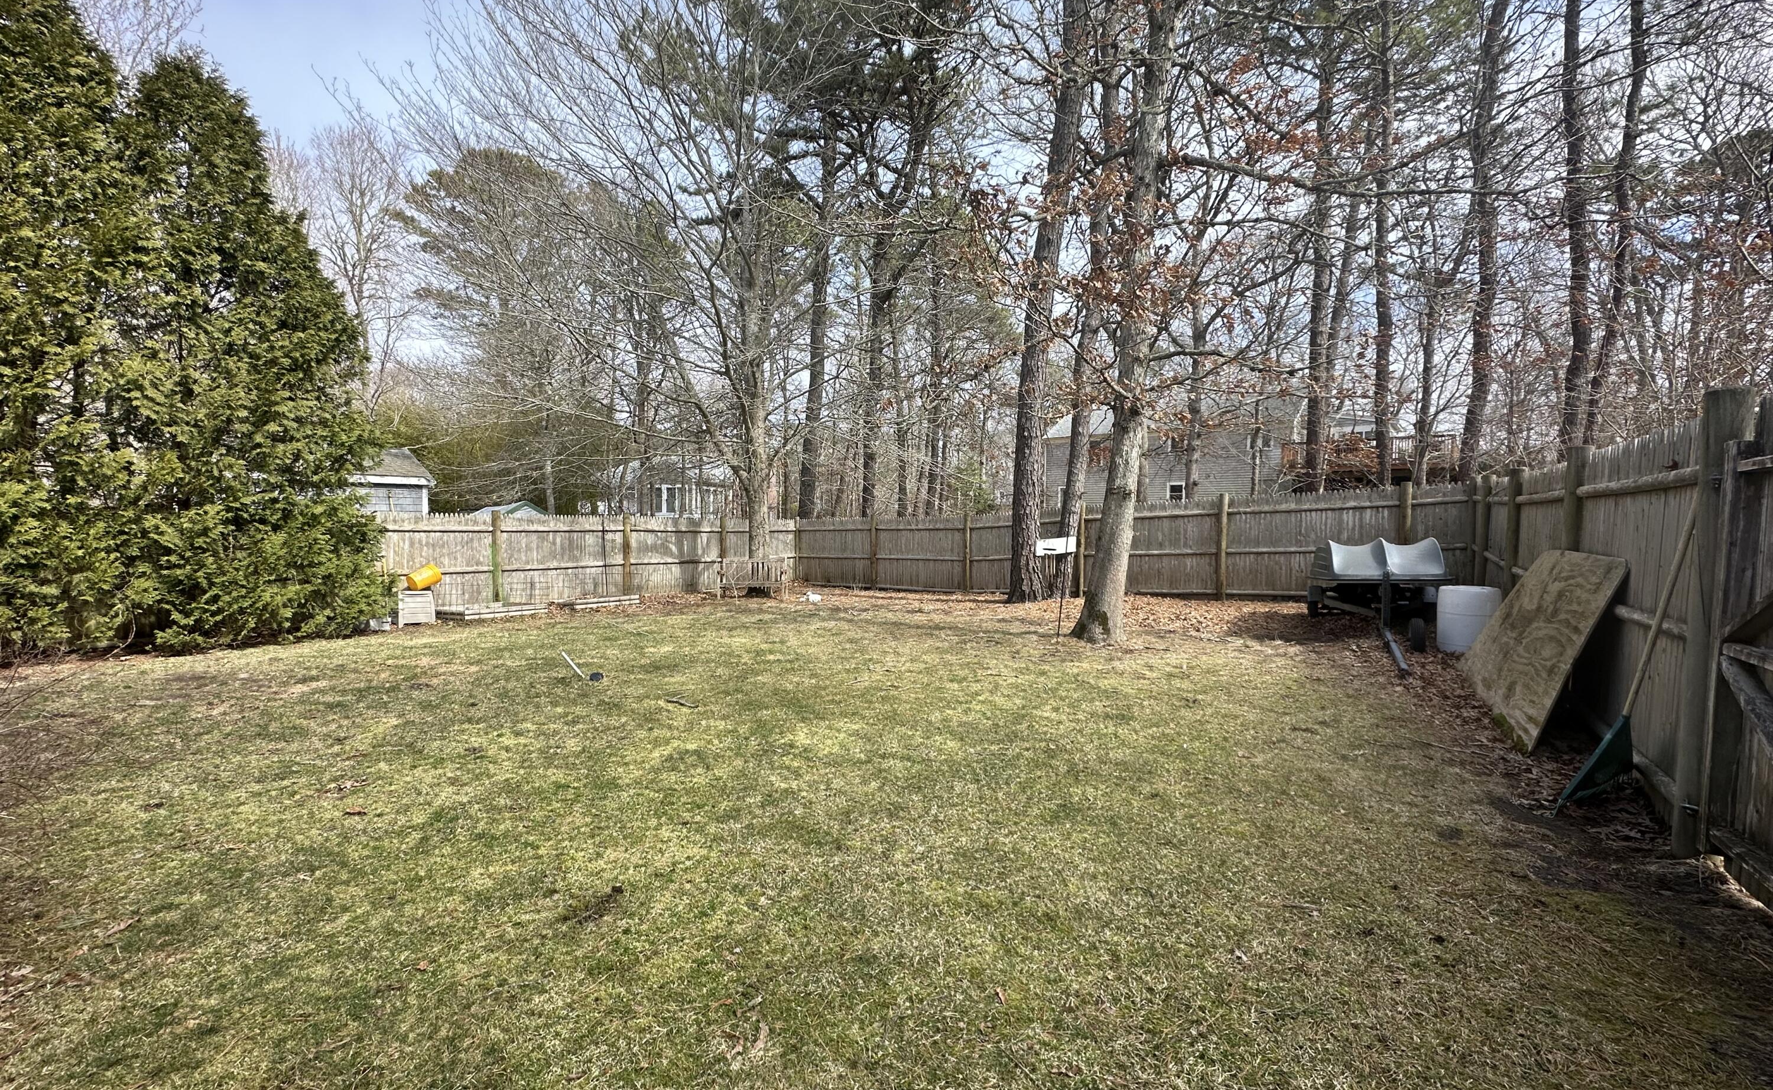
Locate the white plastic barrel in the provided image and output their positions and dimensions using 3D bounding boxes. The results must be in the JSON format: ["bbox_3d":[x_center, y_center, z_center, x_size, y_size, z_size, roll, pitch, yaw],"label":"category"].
[{"bbox_3d":[5.871,0.754,7.239,0.497,0.621,0.497,4,6,39],"label":"white plastic barrel"}]

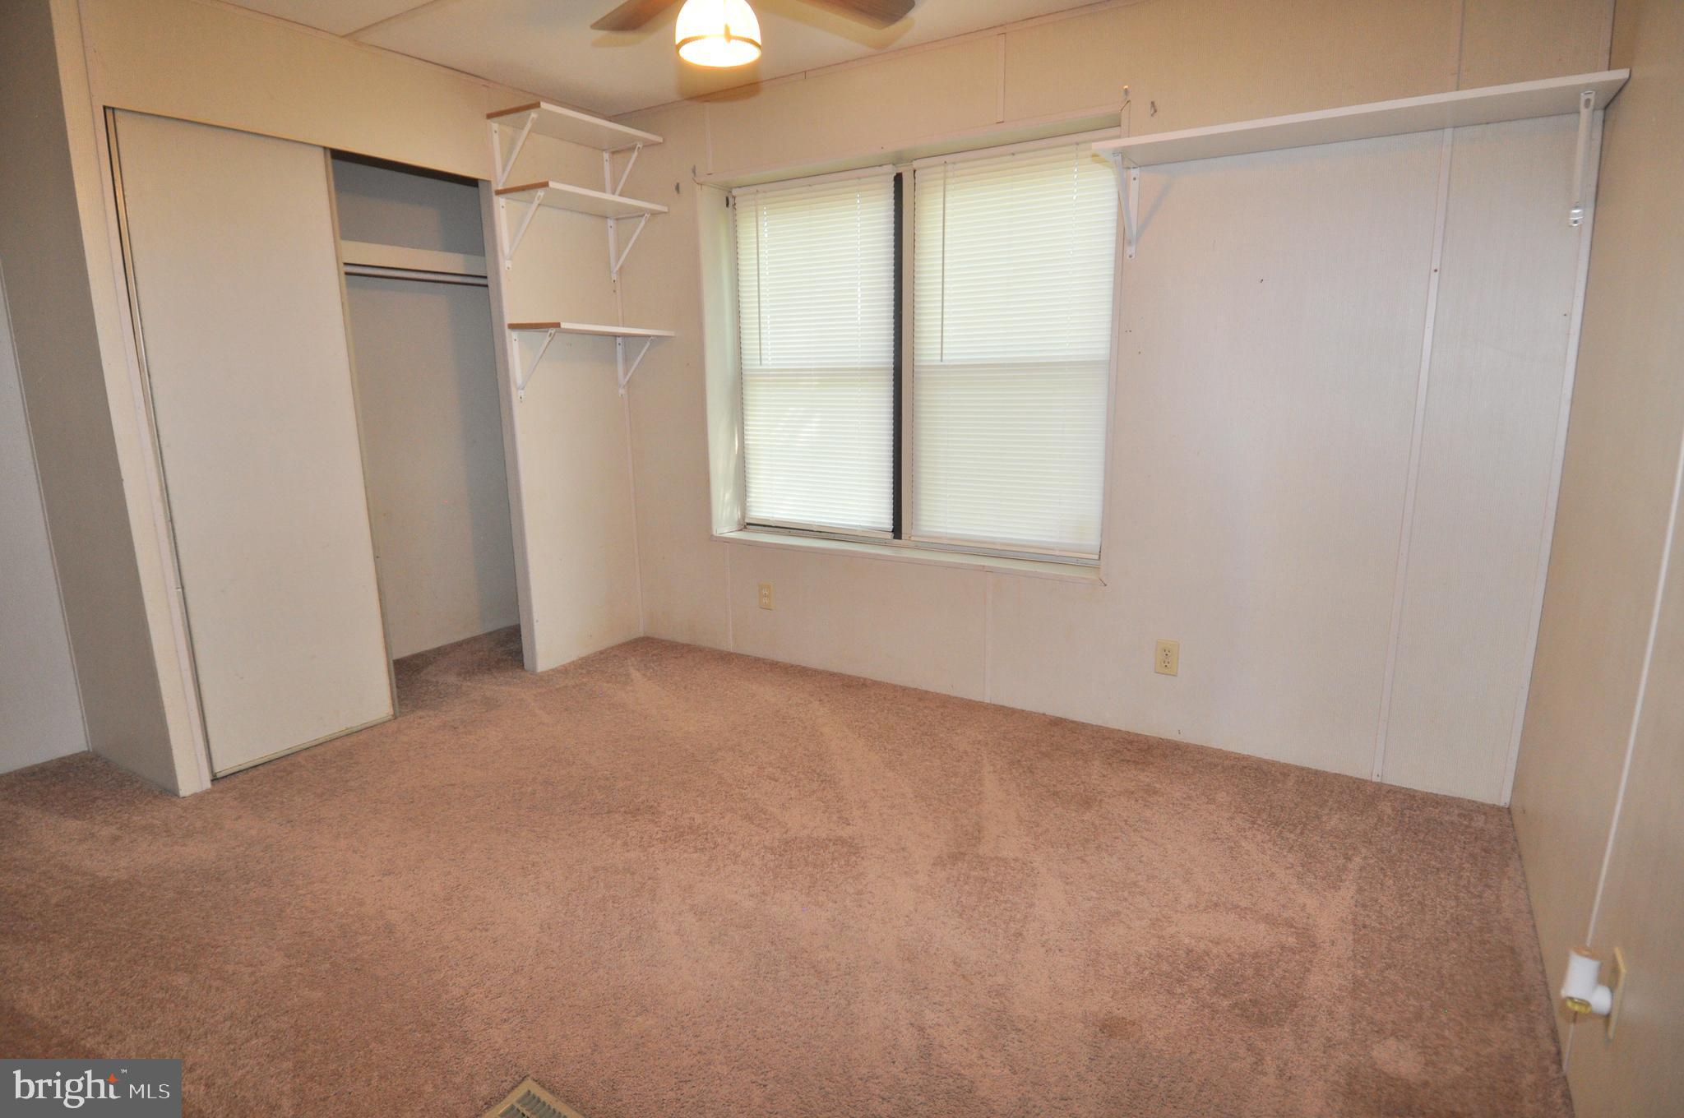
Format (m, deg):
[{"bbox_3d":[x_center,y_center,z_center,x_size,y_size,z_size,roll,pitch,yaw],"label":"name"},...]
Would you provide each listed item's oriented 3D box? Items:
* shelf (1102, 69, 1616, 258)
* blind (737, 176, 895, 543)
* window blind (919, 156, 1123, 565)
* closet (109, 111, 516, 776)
[{"bbox_3d":[1.217,-0.955,2.148,1.140,0.275,0.255,7,14,33],"label":"shelf"},{"bbox_3d":[-0.118,-0.800,3.472,0.780,1.390,0.100,7,14,33],"label":"blind"},{"bbox_3d":[0.573,-0.689,2.993,0.740,1.380,0.055,7,14,33],"label":"window blind"},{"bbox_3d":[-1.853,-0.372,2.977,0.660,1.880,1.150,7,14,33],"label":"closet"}]

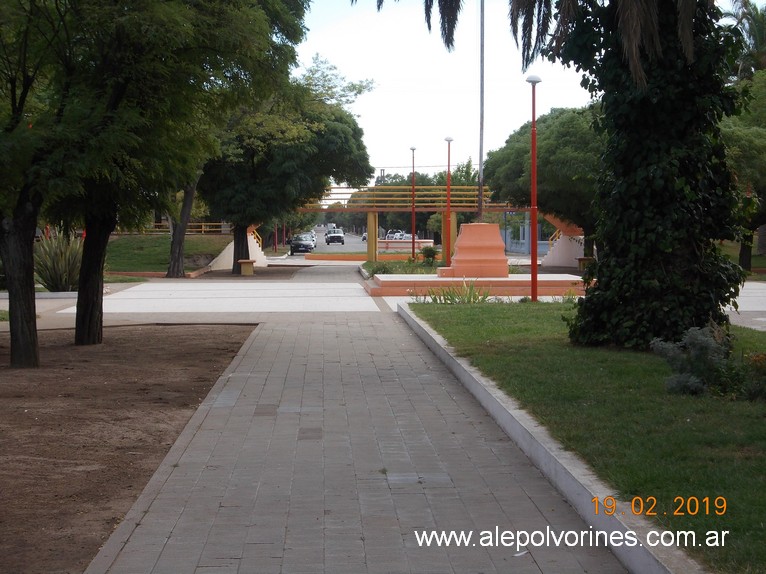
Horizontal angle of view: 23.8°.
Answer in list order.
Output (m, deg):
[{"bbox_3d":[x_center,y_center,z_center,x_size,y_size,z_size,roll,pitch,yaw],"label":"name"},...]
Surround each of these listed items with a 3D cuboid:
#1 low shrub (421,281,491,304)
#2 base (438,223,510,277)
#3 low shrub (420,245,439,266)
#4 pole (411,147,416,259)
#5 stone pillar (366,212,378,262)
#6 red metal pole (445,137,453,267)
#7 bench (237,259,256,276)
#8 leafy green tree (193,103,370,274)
[{"bbox_3d":[1.371,0.078,34.292,1.400,0.450,0.750,0,2,-2],"label":"low shrub"},{"bbox_3d":[2.176,-0.893,44.076,1.700,1.300,1.400,0,2,-2],"label":"base"},{"bbox_3d":[1.584,-1.072,61.786,0.620,0.750,0.620,0,2,-2],"label":"low shrub"},{"bbox_3d":[1.182,-3.220,70.219,0.240,4.430,0.240,0,2,-2],"label":"pole"},{"bbox_3d":[-0.424,-2.042,71.264,0.440,2.000,0.420,0,2,-2],"label":"stone pillar"},{"bbox_3d":[2.232,-2.918,61.919,0.270,4.430,0.270,0,2,-2],"label":"red metal pole"},{"bbox_3d":[-4.275,-0.609,56.891,0.550,0.480,1.400,0,2,-2],"label":"bench"},{"bbox_3d":[-3.230,-3.218,58.198,5.900,5.600,5.600,0,2,-2],"label":"leafy green tree"}]

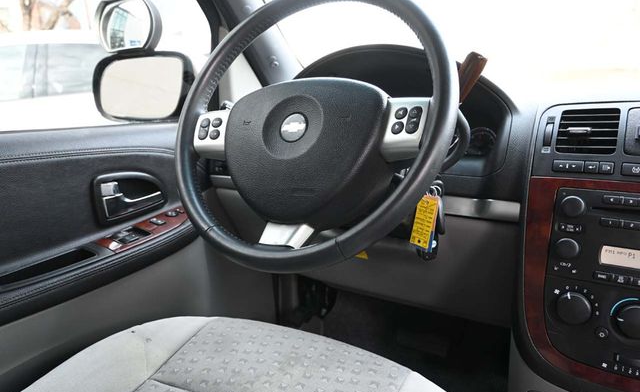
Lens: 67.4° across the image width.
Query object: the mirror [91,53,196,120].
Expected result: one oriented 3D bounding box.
[{"bbox_3d":[-0.394,-0.244,1.085,0.225,0.150,0.100,2,12,15],"label":"mirror"}]

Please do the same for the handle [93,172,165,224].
[{"bbox_3d":[-0.325,0.003,0.820,0.030,0.075,0.132,6,13,30],"label":"handle"}]

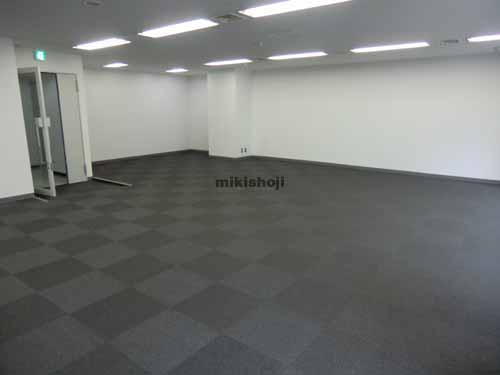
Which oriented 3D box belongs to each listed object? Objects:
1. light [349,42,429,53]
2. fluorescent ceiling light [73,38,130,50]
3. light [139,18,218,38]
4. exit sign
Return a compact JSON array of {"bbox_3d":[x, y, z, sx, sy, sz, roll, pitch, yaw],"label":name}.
[{"bbox_3d":[2.402,-2.436,6.023,1.270,0.060,0.290,10,16,36],"label":"light"},{"bbox_3d":[-2.508,-2.416,5.842,1.270,0.060,0.290,10,16,36],"label":"fluorescent ceiling light"},{"bbox_3d":[-0.993,-2.147,4.676,1.270,0.060,0.290,10,16,36],"label":"light"},{"bbox_3d":[-3.785,-2.382,6.275,0.060,0.200,0.200,10,16,36],"label":"exit sign"}]

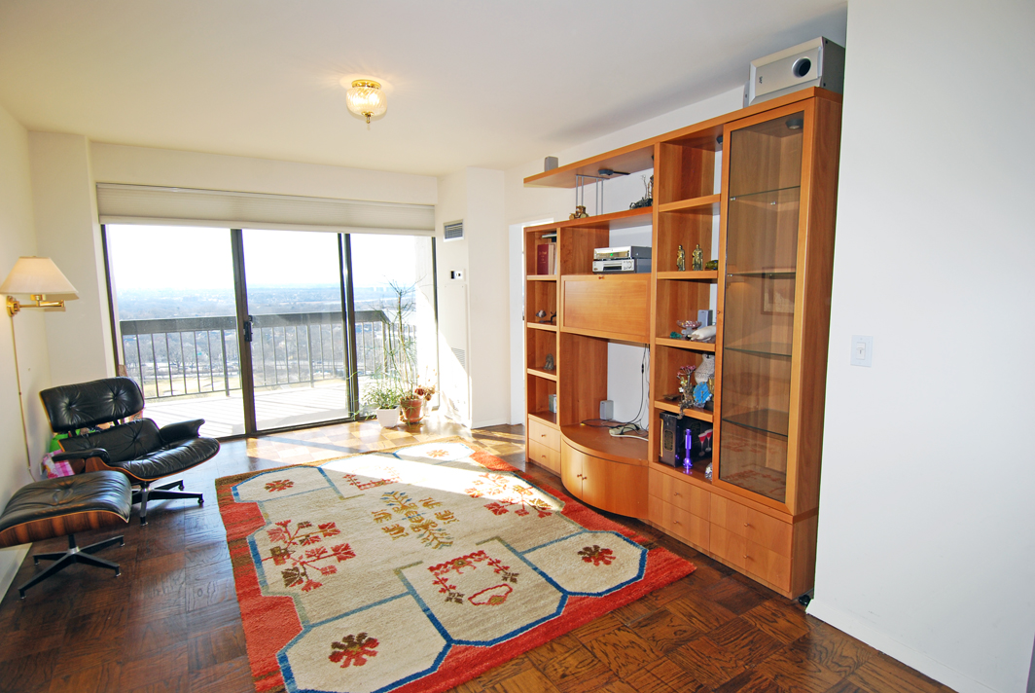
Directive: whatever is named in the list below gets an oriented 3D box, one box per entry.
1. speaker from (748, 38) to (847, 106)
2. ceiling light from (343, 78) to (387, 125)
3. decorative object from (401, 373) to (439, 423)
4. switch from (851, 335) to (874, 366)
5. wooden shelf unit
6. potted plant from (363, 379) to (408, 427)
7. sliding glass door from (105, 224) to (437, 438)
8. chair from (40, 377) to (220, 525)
[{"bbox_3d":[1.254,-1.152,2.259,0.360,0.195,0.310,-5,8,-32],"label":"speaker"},{"bbox_3d":[-0.798,-1.291,2.750,0.212,0.205,0.212,-5,8,-32],"label":"ceiling light"},{"bbox_3d":[-1.042,0.517,5.423,0.360,0.477,0.330,-5,8,-32],"label":"decorative object"},{"bbox_3d":[1.288,0.018,1.940,0.009,0.115,0.071,-5,8,-32],"label":"switch"},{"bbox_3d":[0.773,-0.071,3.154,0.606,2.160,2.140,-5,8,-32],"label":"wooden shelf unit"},{"bbox_3d":[-1.335,0.557,5.175,0.420,0.467,0.400,-5,8,-32],"label":"potted plant"},{"bbox_3d":[-2.141,-0.207,5.030,2.834,2.040,0.100,-5,8,-32],"label":"sliding glass door"},{"bbox_3d":[-2.395,0.628,3.292,0.820,0.820,0.830,1,7,14],"label":"chair"}]

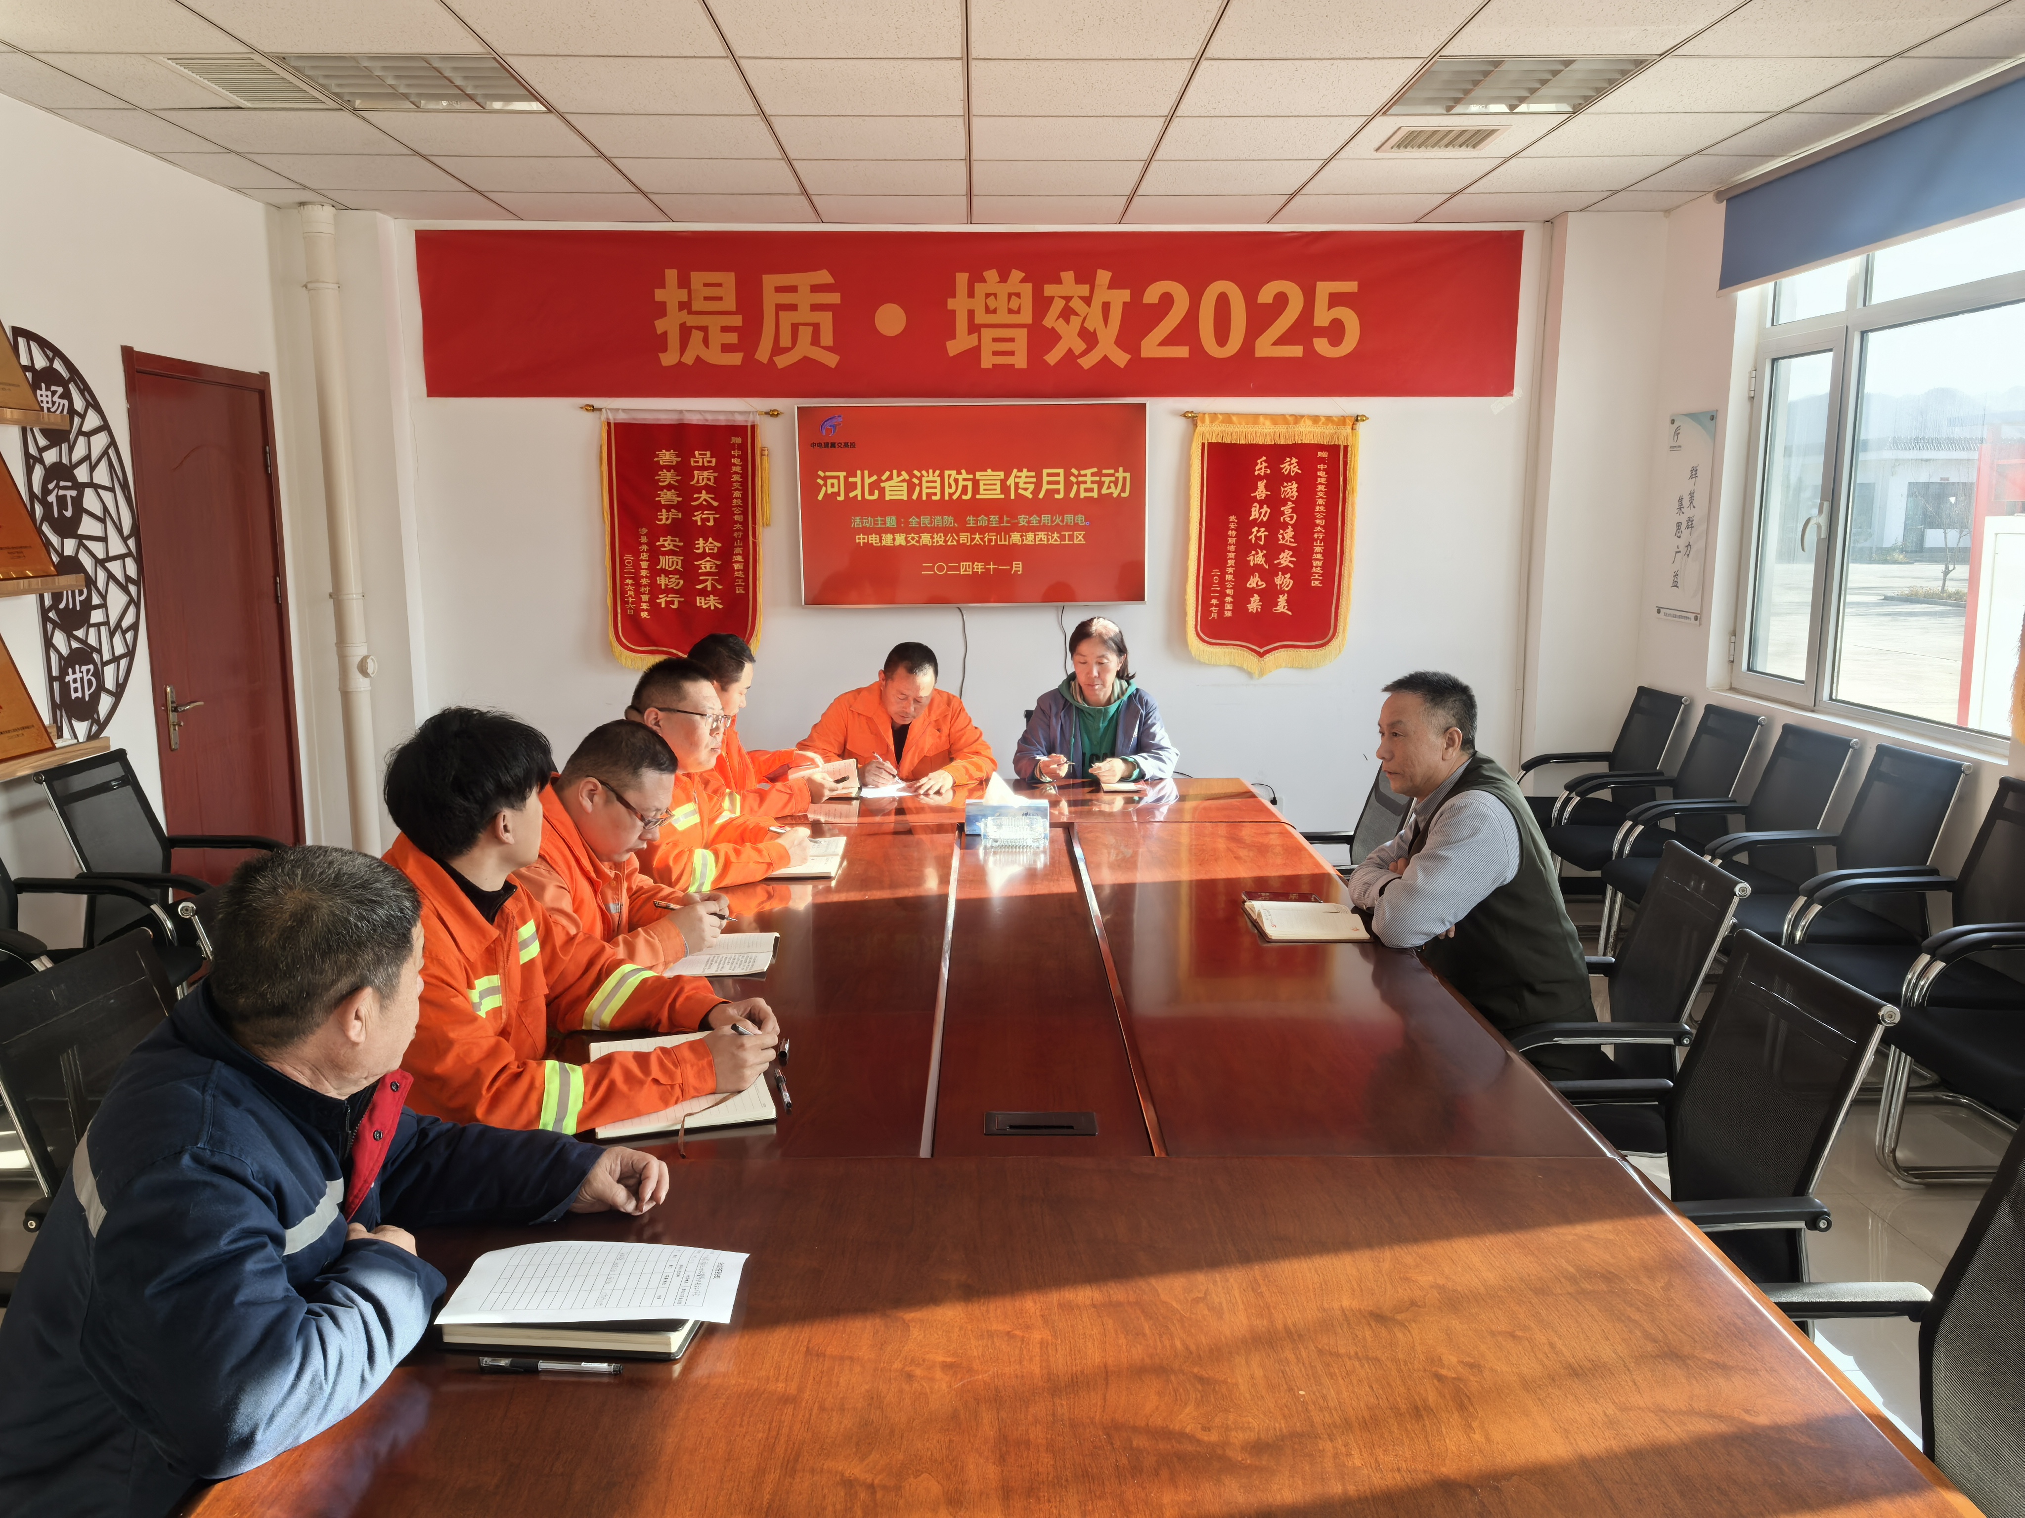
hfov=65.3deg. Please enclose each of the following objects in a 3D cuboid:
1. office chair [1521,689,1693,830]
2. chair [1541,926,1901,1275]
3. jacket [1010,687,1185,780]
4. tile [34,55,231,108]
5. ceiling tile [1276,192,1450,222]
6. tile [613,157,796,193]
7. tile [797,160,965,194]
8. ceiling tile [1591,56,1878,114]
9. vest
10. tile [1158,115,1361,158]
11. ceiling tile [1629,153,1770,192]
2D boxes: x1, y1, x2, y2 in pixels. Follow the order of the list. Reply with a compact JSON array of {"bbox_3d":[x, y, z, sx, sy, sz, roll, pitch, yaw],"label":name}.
[{"bbox_3d":[2.209,0.183,5.995,0.550,0.880,0.560,0,9,-1],"label":"office chair"},{"bbox_3d":[0.930,0.770,2.459,0.600,0.910,0.540,0,9,-1],"label":"chair"},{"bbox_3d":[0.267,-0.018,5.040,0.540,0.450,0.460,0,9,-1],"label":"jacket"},{"bbox_3d":[-2.362,-1.840,4.288,0.310,0.020,0.600,0,9,-1],"label":"tile"},{"bbox_3d":[1.331,-2.139,6.125,0.600,0.020,0.570,0,9,-1],"label":"ceiling tile"},{"bbox_3d":[-1.046,-2.042,5.503,0.600,0.020,0.600,0,9,-1],"label":"tile"},{"bbox_3d":[-0.450,-2.044,5.519,0.600,0.020,0.600,0,9,-1],"label":"tile"},{"bbox_3d":[1.976,-1.869,4.385,0.600,0.020,0.600,0,9,-1],"label":"ceiling tile"},{"bbox_3d":[1.009,0.294,3.251,0.410,0.630,0.450,1,9,10],"label":"vest"},{"bbox_3d":[0.768,-1.951,4.952,0.600,0.020,0.600,0,9,-1],"label":"tile"},{"bbox_3d":[2.405,-2.063,5.589,0.313,0.020,0.600,0,9,-1],"label":"ceiling tile"}]

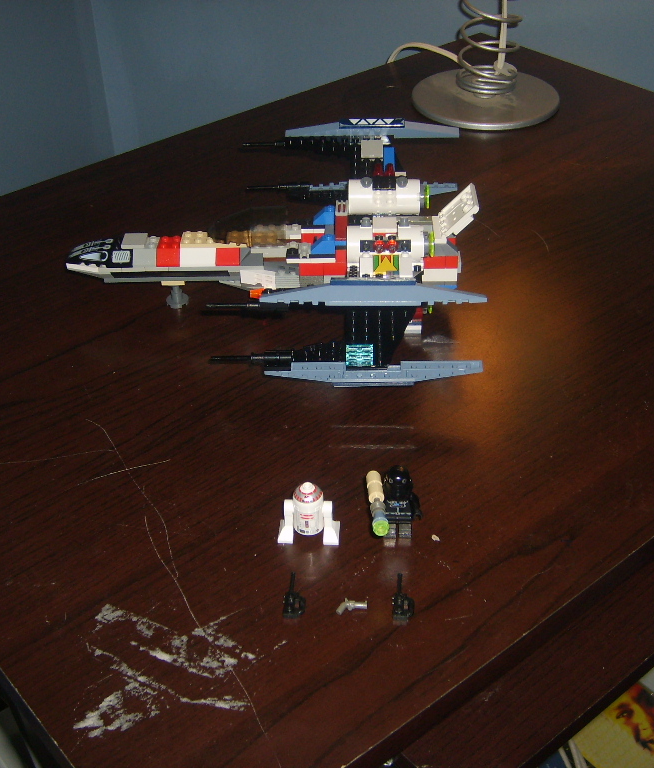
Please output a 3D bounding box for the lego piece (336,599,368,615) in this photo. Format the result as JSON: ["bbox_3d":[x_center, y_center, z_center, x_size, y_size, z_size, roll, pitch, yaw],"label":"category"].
[{"bbox_3d":[0.012,0.110,0.512,0.016,0.004,0.011,2,38,4],"label":"lego piece"}]

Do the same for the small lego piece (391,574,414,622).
[{"bbox_3d":[0.038,0.105,0.517,0.011,0.005,0.029,2,38,4],"label":"small lego piece"}]

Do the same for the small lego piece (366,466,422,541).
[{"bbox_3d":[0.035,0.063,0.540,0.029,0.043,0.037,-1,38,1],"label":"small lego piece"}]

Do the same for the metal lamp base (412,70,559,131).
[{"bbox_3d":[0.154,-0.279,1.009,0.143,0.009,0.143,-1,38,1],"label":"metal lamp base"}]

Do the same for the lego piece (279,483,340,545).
[{"bbox_3d":[-0.010,0.066,0.544,0.033,0.036,0.017,1,38,3],"label":"lego piece"}]

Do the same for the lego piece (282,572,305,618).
[{"bbox_3d":[-0.016,0.105,0.519,0.011,0.005,0.029,1,38,3],"label":"lego piece"}]

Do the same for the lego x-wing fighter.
[{"bbox_3d":[-0.038,-0.088,0.697,0.279,0.095,0.247,0,38,2],"label":"lego x-wing fighter"}]

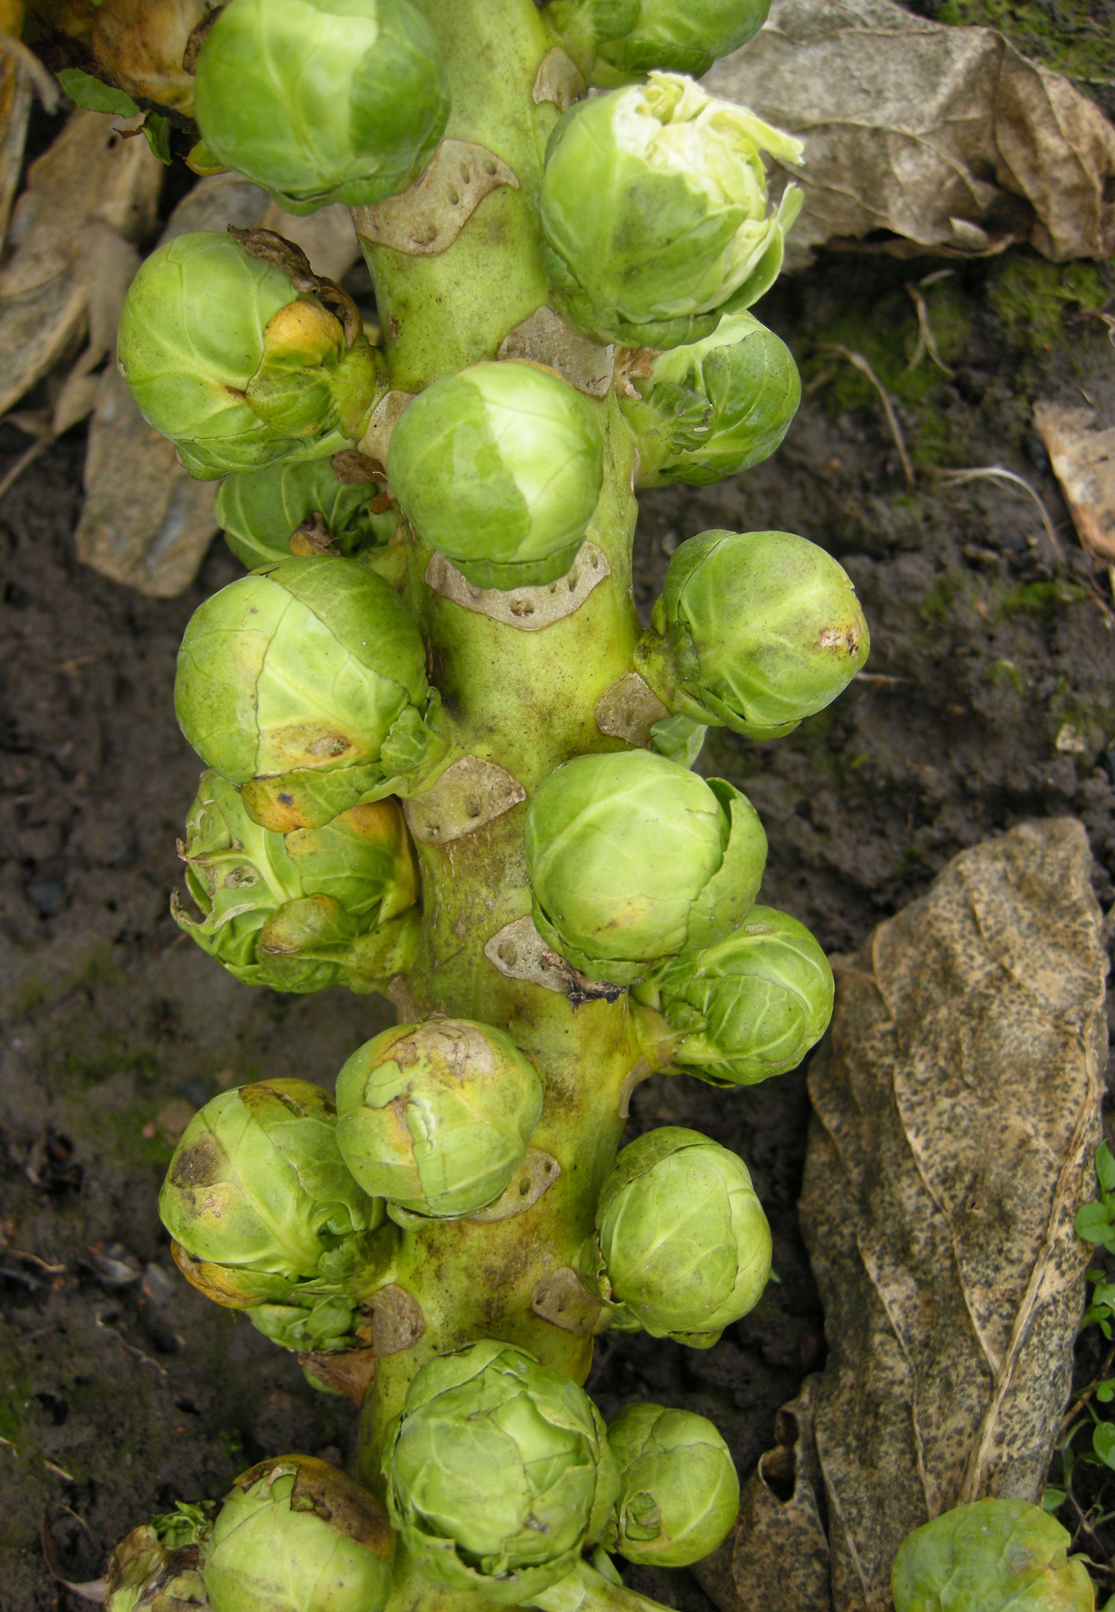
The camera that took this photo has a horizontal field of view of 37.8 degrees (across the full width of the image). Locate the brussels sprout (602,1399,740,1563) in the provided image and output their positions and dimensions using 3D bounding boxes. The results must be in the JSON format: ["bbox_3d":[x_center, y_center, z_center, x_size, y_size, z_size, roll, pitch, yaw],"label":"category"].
[{"bbox_3d":[0.024,0.146,0.352,0.033,0.035,0.034,0,45,0],"label":"brussels sprout"}]

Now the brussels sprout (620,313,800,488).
[{"bbox_3d":[0.030,-0.079,0.318,0.036,0.035,0.035,0,44,0],"label":"brussels sprout"}]

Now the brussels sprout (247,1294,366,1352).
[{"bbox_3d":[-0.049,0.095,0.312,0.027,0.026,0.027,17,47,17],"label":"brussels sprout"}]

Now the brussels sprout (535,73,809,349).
[{"bbox_3d":[0.016,-0.083,0.226,0.037,0.038,0.037,0,45,0],"label":"brussels sprout"}]

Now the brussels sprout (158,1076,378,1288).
[{"bbox_3d":[-0.054,0.072,0.312,0.042,0.041,0.041,0,45,0],"label":"brussels sprout"}]

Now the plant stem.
[{"bbox_3d":[-0.012,0.029,0.300,0.050,0.330,0.043,1,22,0],"label":"plant stem"}]

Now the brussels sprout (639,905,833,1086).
[{"bbox_3d":[0.034,0.036,0.313,0.036,0.035,0.036,0,45,0],"label":"brussels sprout"}]

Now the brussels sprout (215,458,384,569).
[{"bbox_3d":[-0.051,-0.061,0.322,0.034,0.032,0.033,0,44,0],"label":"brussels sprout"}]

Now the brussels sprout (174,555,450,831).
[{"bbox_3d":[-0.041,-0.019,0.270,0.043,0.043,0.042,0,45,0],"label":"brussels sprout"}]

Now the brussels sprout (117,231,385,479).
[{"bbox_3d":[-0.053,-0.079,0.285,0.046,0.042,0.042,-6,44,-6],"label":"brussels sprout"}]

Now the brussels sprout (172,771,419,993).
[{"bbox_3d":[-0.048,0.012,0.302,0.044,0.043,0.043,0,45,0],"label":"brussels sprout"}]

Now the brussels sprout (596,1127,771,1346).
[{"bbox_3d":[0.022,0.076,0.288,0.034,0.037,0.034,0,44,0],"label":"brussels sprout"}]

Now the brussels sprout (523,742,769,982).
[{"bbox_3d":[0.014,0.010,0.266,0.039,0.038,0.039,0,44,0],"label":"brussels sprout"}]

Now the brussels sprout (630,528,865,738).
[{"bbox_3d":[0.034,-0.030,0.285,0.040,0.037,0.037,0,44,0],"label":"brussels sprout"}]

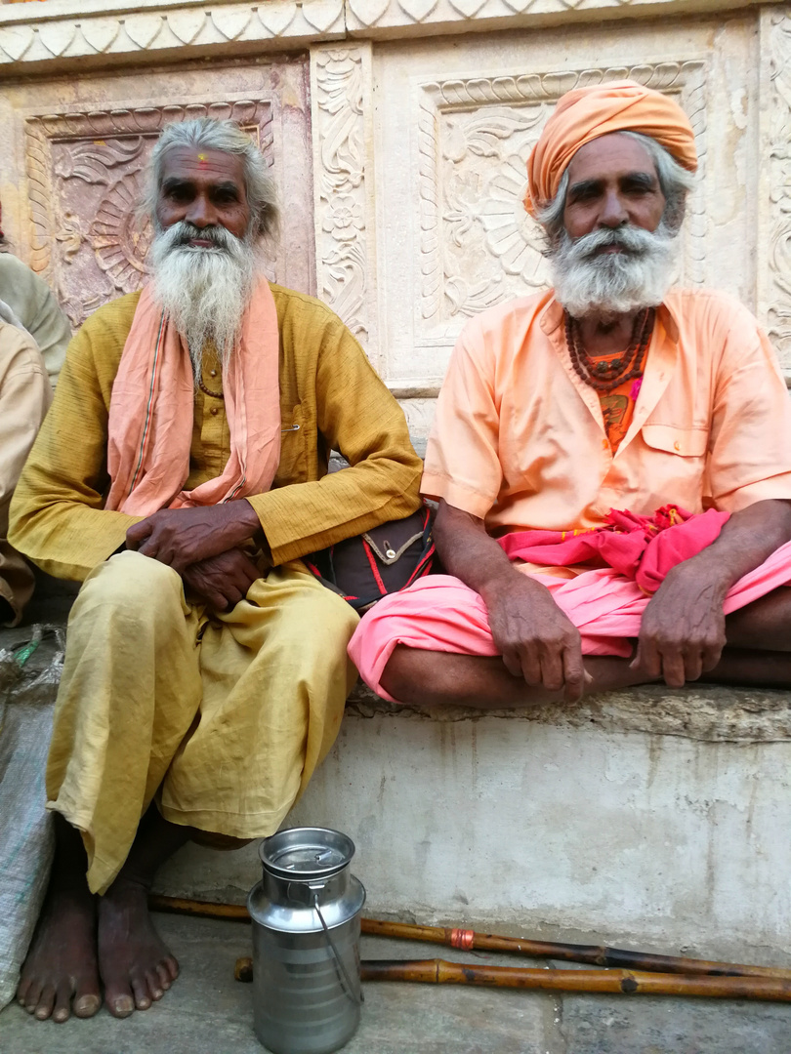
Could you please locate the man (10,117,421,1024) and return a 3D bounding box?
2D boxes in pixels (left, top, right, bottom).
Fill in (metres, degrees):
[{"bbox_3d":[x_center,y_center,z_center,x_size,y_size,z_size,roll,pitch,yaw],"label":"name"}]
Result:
[{"bbox_3d":[-0.262,-0.014,1.208,0.590,1.190,0.550,-1,5,-5],"label":"man"}]

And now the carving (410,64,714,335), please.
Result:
[{"bbox_3d":[0.331,-0.643,1.662,0.565,0.530,0.050,0,5,9],"label":"carving"}]

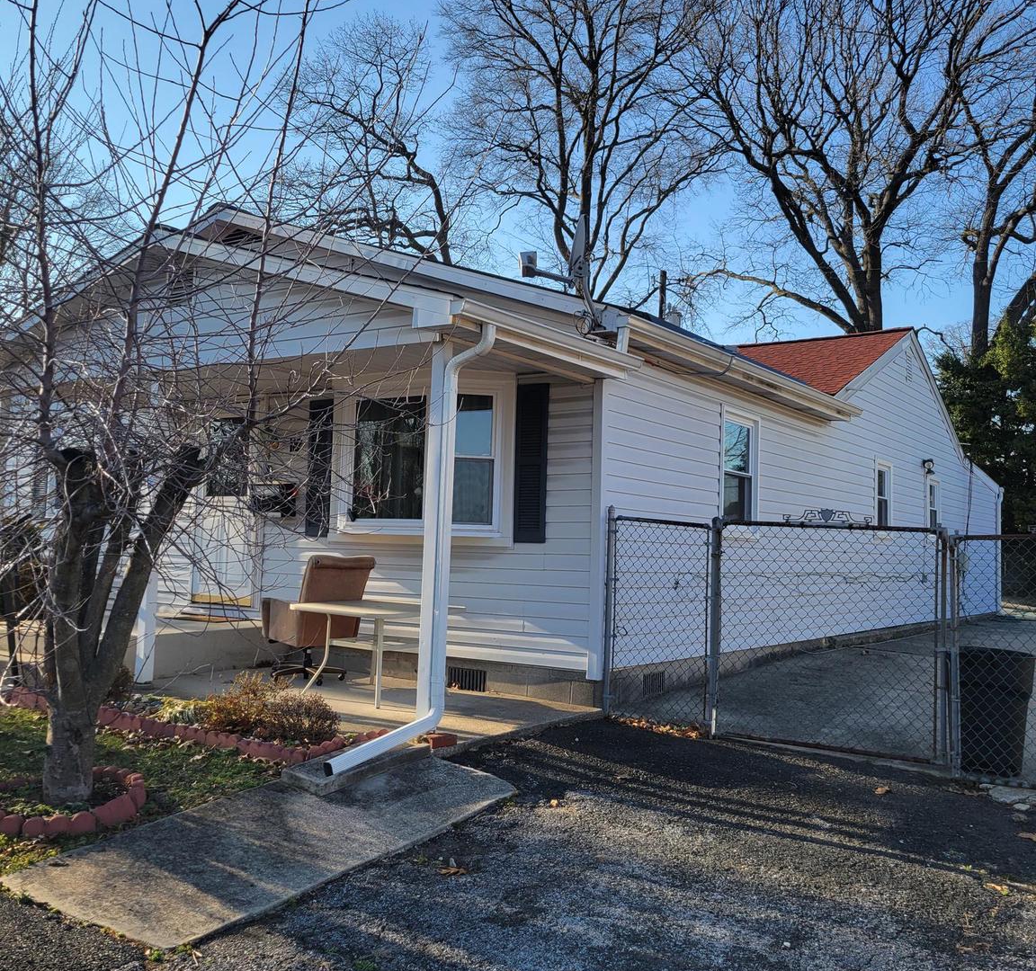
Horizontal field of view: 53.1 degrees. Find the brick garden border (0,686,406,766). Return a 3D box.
[{"bbox_3d":[-2.189,1.596,7.272,3.120,0.140,1.250,-1,-5,35],"label":"brick garden border"}]

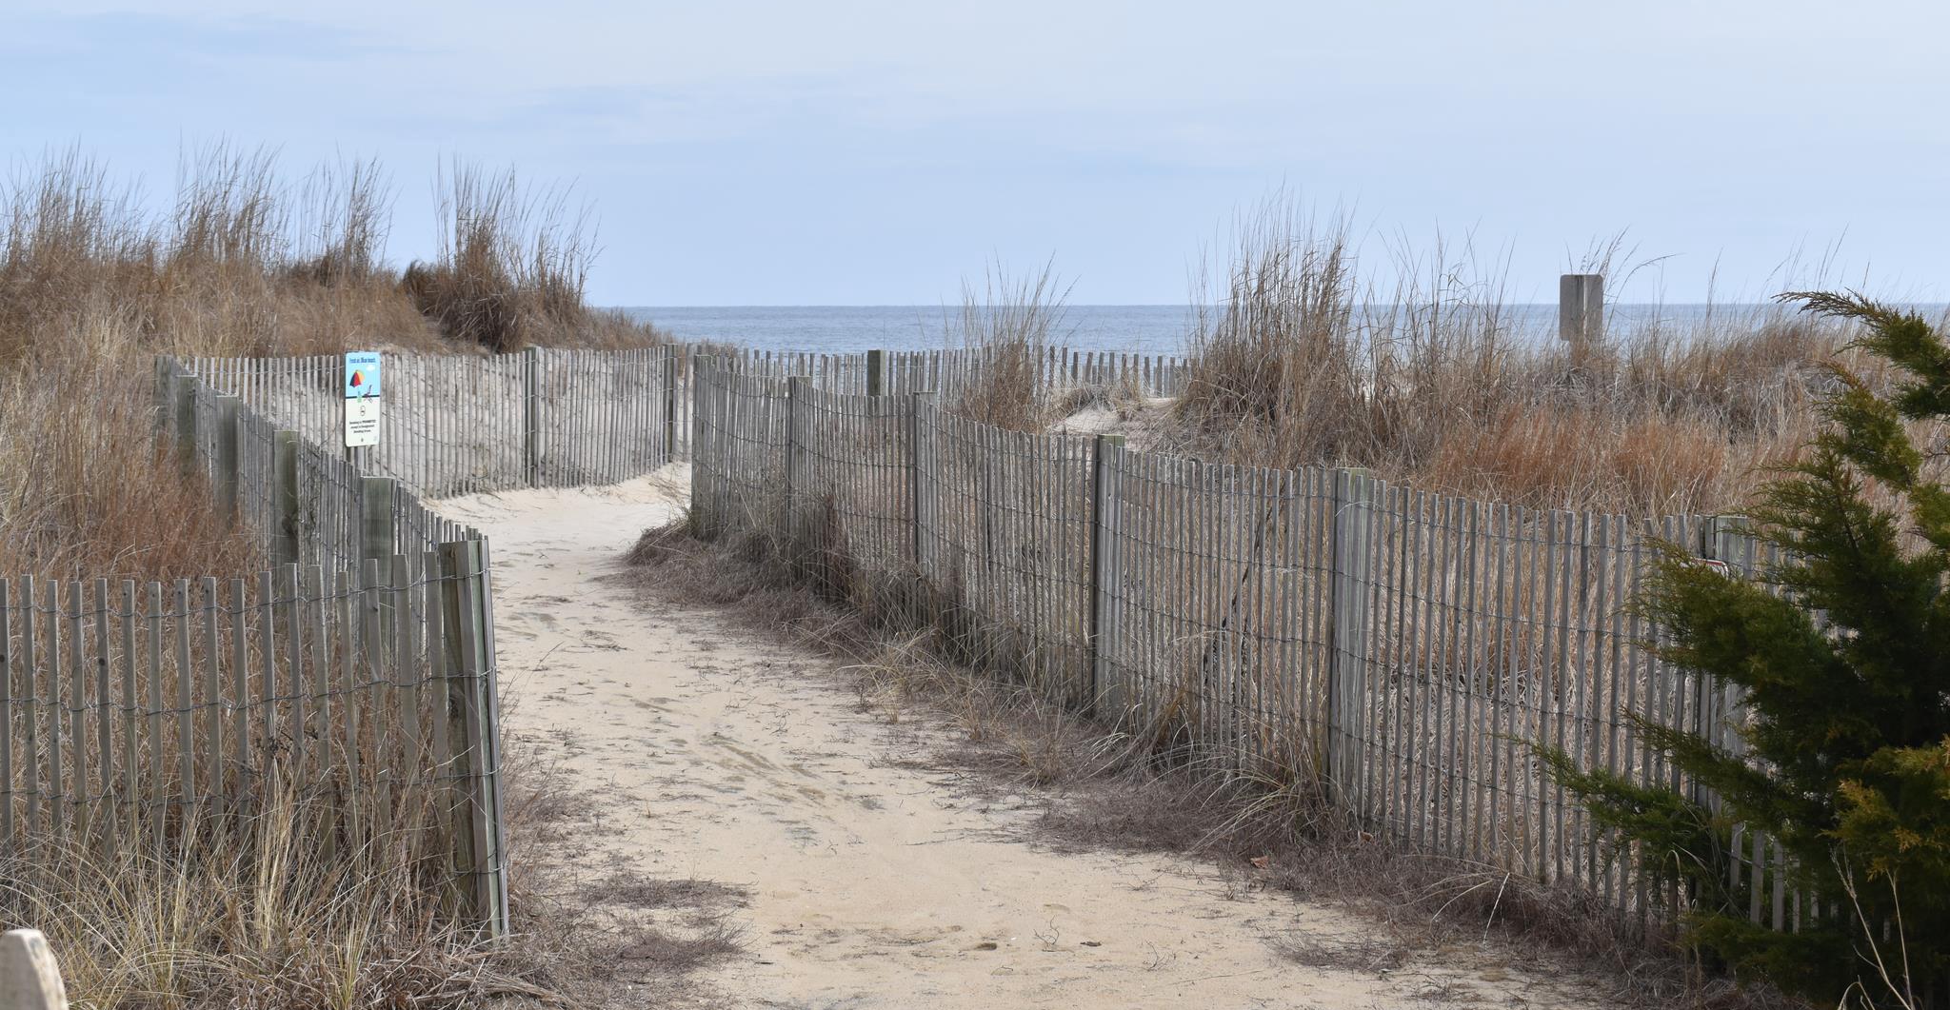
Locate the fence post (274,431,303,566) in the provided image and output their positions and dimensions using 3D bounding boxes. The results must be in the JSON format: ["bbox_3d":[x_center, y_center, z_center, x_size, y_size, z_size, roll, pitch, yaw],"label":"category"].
[{"bbox_3d":[-2.762,0.248,13.084,0.092,1.100,0.092,-1,4,-19],"label":"fence post"}]

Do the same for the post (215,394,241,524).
[{"bbox_3d":[-3.527,0.031,15.384,0.092,1.100,0.092,-1,4,-19],"label":"post"}]

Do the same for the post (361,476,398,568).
[{"bbox_3d":[-1.981,0.448,10.833,0.092,1.080,0.092,-1,4,-19],"label":"post"}]

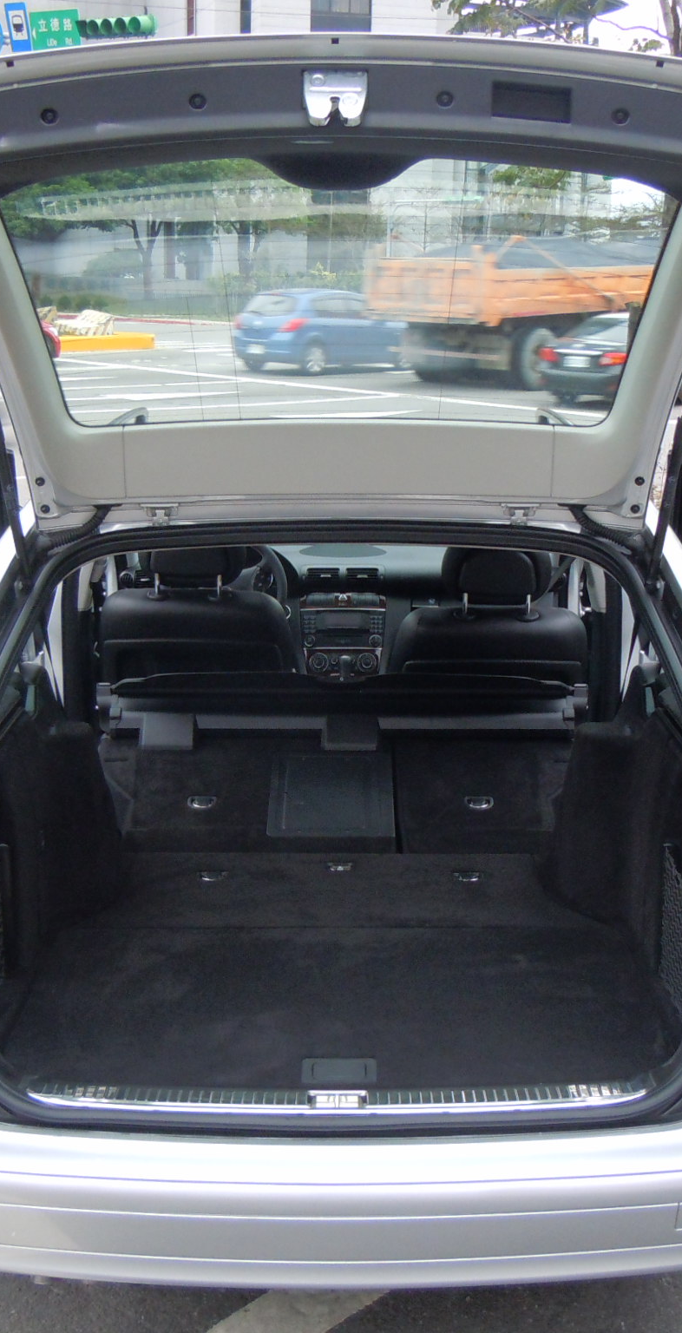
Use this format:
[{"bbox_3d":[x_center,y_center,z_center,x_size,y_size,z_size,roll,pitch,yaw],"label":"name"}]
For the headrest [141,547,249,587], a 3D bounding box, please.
[{"bbox_3d":[-0.389,-0.305,4.050,0.285,0.200,0.130,1,14,0],"label":"headrest"}]

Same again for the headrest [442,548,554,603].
[{"bbox_3d":[0.413,-0.261,4.050,0.285,0.200,0.130,1,14,0],"label":"headrest"}]

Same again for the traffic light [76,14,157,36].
[{"bbox_3d":[-3.846,-11.032,26.500,1.500,0.330,0.400,11,17,34],"label":"traffic light"}]

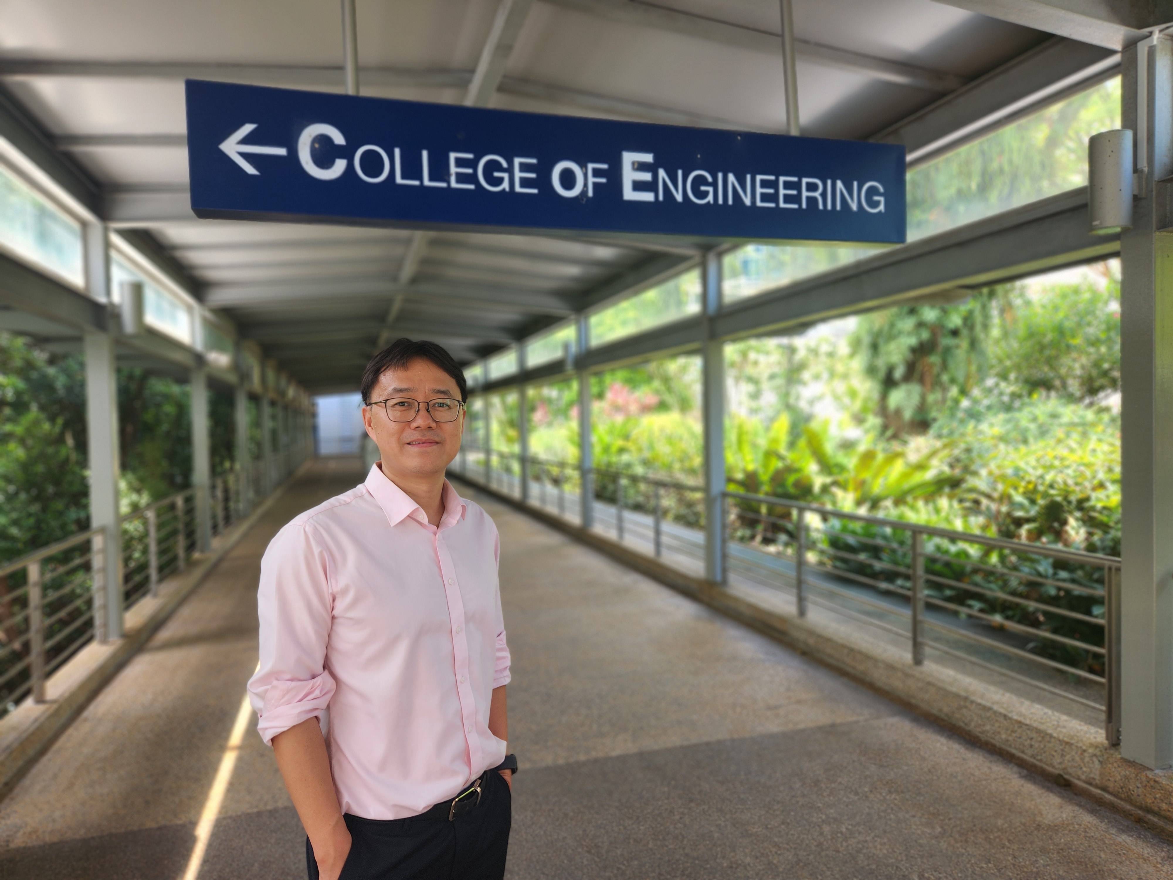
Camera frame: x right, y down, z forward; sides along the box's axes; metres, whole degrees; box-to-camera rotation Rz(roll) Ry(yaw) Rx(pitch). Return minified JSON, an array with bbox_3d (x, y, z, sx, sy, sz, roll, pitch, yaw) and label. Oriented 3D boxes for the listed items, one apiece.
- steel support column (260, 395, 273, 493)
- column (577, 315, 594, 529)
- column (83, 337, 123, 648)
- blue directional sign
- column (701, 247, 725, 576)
[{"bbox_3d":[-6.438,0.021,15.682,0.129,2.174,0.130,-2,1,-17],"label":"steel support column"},{"bbox_3d":[-0.019,-0.246,10.057,0.129,2.739,0.130,-2,1,-17],"label":"column"},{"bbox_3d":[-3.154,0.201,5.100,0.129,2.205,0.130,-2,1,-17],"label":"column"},{"bbox_3d":[0.003,-0.779,2.318,2.136,0.322,0.104,-1,1,-16],"label":"blue directional sign"},{"bbox_3d":[1.076,-0.181,6.530,0.129,2.739,0.130,-2,1,-17],"label":"column"}]

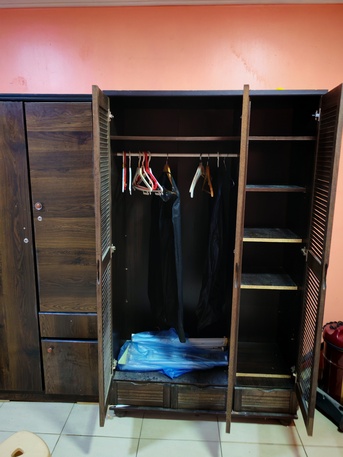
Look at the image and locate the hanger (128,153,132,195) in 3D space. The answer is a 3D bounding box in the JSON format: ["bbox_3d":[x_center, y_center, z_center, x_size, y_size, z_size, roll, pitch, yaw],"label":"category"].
[{"bbox_3d":[-0.259,-0.357,2.252,0.018,0.243,0.410,-1,11,-7],"label":"hanger"}]

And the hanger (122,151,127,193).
[{"bbox_3d":[-0.293,-0.368,2.252,0.018,0.243,0.410,-1,11,-7],"label":"hanger"}]

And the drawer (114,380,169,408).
[{"bbox_3d":[-0.180,1.023,2.486,0.365,0.170,0.420,1,11,2],"label":"drawer"}]

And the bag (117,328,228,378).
[{"bbox_3d":[0.019,0.850,2.484,0.730,0.155,0.380,1,11,2],"label":"bag"}]

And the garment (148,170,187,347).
[{"bbox_3d":[-0.037,0.152,2.339,0.110,1.070,0.430,-5,12,-28],"label":"garment"}]

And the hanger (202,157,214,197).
[{"bbox_3d":[0.229,-0.336,2.238,0.022,0.235,0.410,0,11,-4],"label":"hanger"}]

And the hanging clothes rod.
[{"bbox_3d":[0.048,-0.454,2.224,0.755,0.026,0.026,1,11,2],"label":"hanging clothes rod"}]

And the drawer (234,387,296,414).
[{"bbox_3d":[0.603,1.040,2.452,0.375,0.170,0.420,1,11,2],"label":"drawer"}]

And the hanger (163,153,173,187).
[{"bbox_3d":[-0.032,-0.344,2.249,0.028,0.240,0.410,-4,12,-21],"label":"hanger"}]

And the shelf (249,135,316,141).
[{"bbox_3d":[0.620,-0.534,2.182,0.370,0.023,0.480,1,11,2],"label":"shelf"}]

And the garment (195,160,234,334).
[{"bbox_3d":[0.278,0.128,2.324,0.170,1.060,0.420,-1,11,-7],"label":"garment"}]

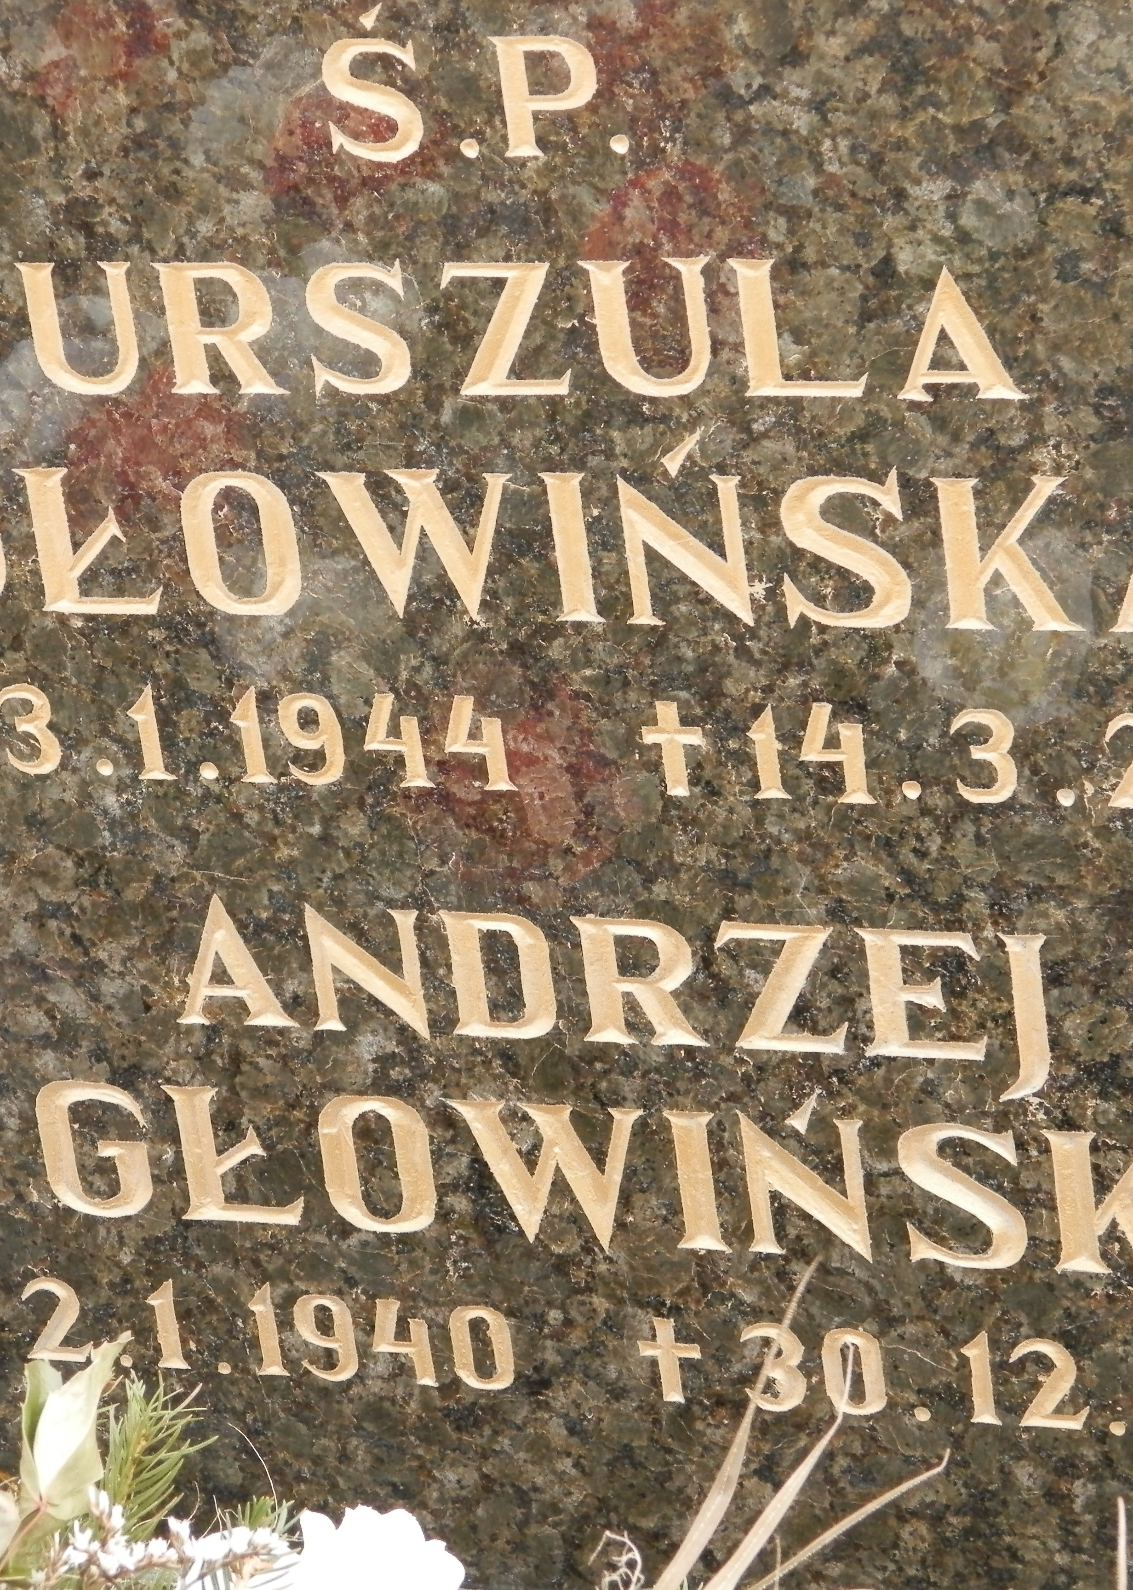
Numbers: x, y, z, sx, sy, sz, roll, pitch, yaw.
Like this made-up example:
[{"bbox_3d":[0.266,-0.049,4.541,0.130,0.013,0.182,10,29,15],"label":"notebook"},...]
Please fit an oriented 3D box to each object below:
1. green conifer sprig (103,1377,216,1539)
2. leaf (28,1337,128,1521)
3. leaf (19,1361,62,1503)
[{"bbox_3d":[-0.135,0.218,2.130,0.036,0.046,0.028,-9,25,0],"label":"green conifer sprig"},{"bbox_3d":[-0.159,0.206,2.110,0.032,0.053,0.024,-9,25,0],"label":"leaf"},{"bbox_3d":[-0.172,0.207,2.115,0.016,0.043,0.017,-9,25,0],"label":"leaf"}]

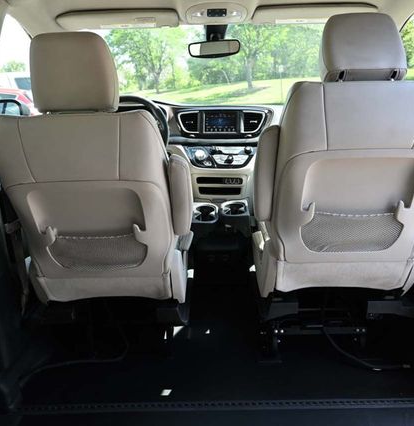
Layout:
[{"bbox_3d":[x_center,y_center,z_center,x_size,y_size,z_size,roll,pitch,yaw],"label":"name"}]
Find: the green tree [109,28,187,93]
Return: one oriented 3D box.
[{"bbox_3d":[-3.776,-11.592,27.049,6.000,7.600,6.000,0,15,1],"label":"green tree"}]

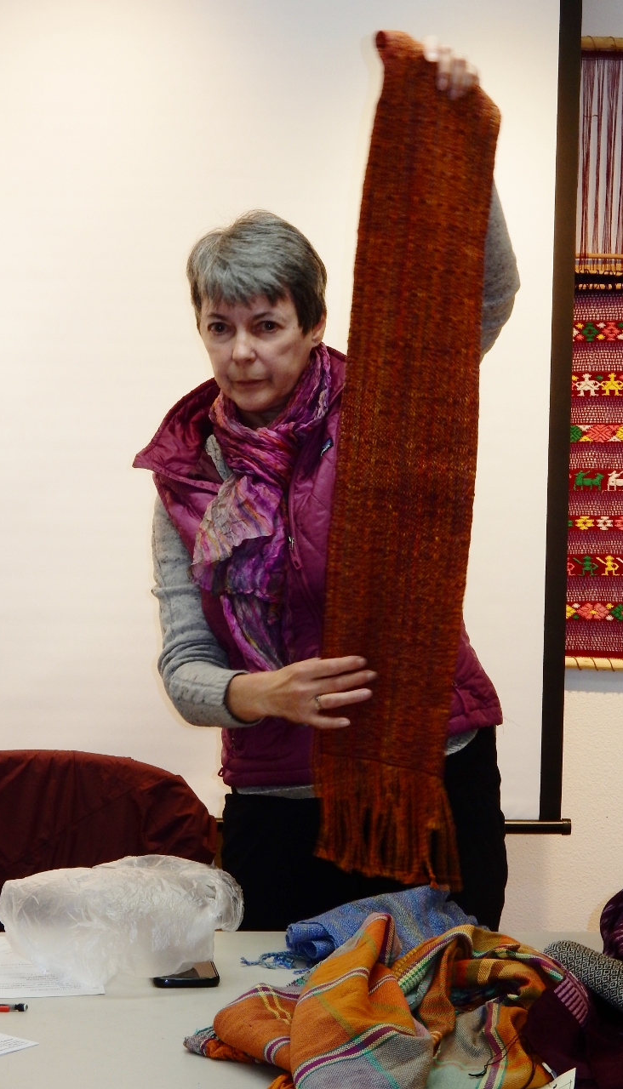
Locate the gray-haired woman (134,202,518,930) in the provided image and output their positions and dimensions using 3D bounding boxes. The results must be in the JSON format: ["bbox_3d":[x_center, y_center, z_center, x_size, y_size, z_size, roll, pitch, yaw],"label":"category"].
[{"bbox_3d":[0.020,0.328,3.233,0.490,1.740,0.460,1,6,13],"label":"gray-haired woman"}]

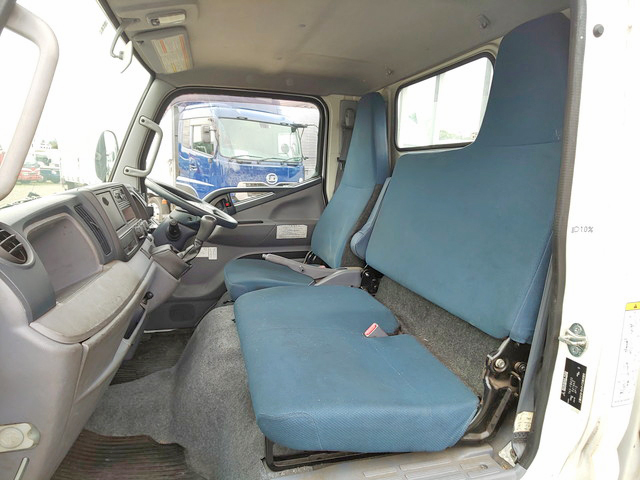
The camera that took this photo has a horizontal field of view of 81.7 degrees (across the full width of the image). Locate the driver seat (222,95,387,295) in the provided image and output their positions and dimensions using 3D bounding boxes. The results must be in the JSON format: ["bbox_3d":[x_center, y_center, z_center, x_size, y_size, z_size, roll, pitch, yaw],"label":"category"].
[{"bbox_3d":[-0.070,-0.221,1.696,0.705,0.908,0.482,-2,12,-16],"label":"driver seat"}]

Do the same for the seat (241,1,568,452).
[{"bbox_3d":[0.147,-0.085,1.084,0.771,0.949,0.751,-2,12,-16],"label":"seat"}]

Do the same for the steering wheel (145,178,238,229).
[{"bbox_3d":[-0.539,-0.136,1.555,0.405,0.085,0.405,28,2,-20],"label":"steering wheel"}]

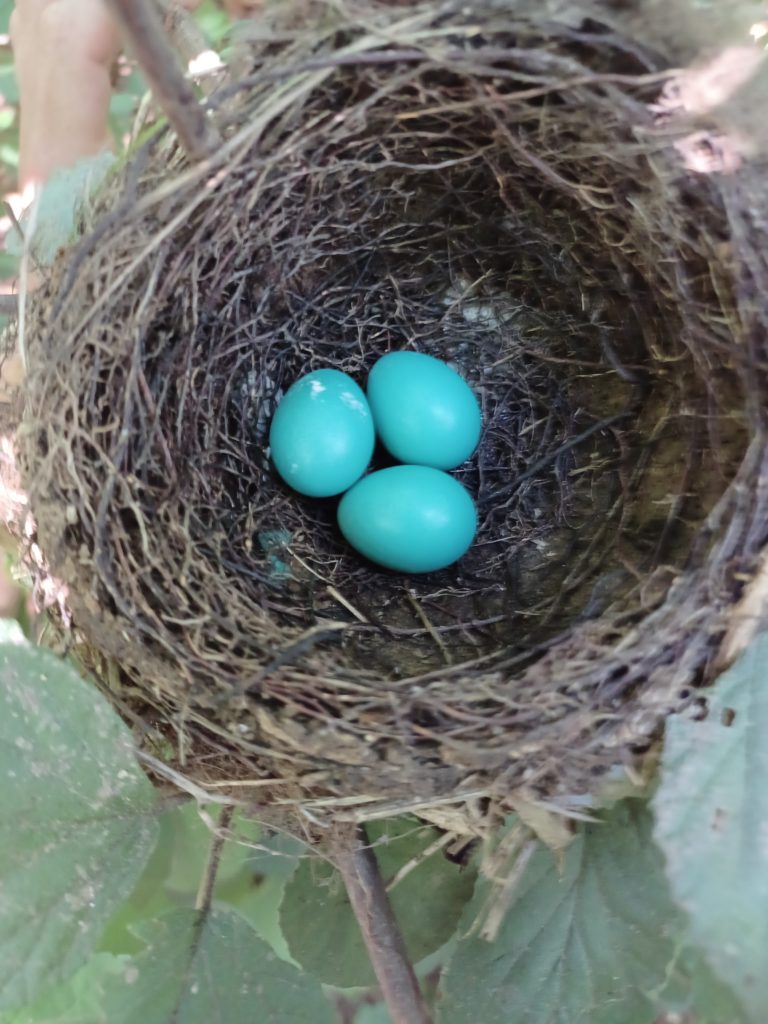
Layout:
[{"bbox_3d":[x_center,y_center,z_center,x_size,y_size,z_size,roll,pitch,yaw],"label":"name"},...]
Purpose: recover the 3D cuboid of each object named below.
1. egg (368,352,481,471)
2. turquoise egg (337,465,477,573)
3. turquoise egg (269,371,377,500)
[{"bbox_3d":[0.007,-0.019,0.137,0.019,0.019,0.025,-37,78,-12],"label":"egg"},{"bbox_3d":[0.004,0.001,0.131,0.025,0.019,0.019,8,72,2],"label":"turquoise egg"},{"bbox_3d":[-0.011,-0.014,0.134,0.019,0.019,0.025,-2,69,-1],"label":"turquoise egg"}]

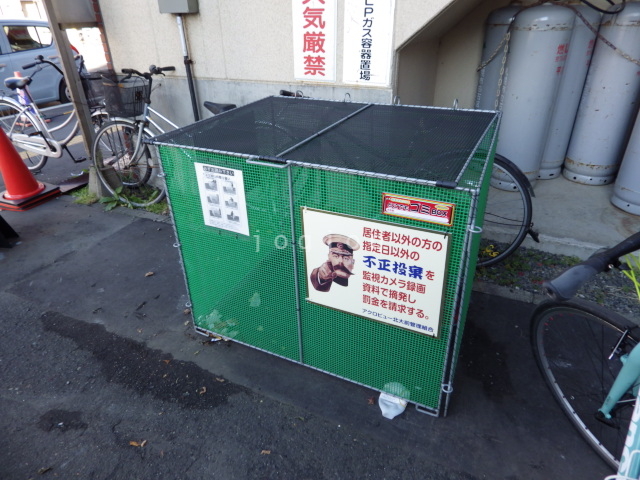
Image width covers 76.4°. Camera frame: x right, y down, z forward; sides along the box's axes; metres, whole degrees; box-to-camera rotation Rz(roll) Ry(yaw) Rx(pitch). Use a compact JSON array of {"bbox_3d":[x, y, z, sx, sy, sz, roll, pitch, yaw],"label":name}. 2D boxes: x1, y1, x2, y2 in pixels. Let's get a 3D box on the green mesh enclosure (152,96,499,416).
[{"bbox_3d":[0.108,-0.056,1.979,1.210,0.960,0.935,12,33,22],"label":"green mesh enclosure"}]

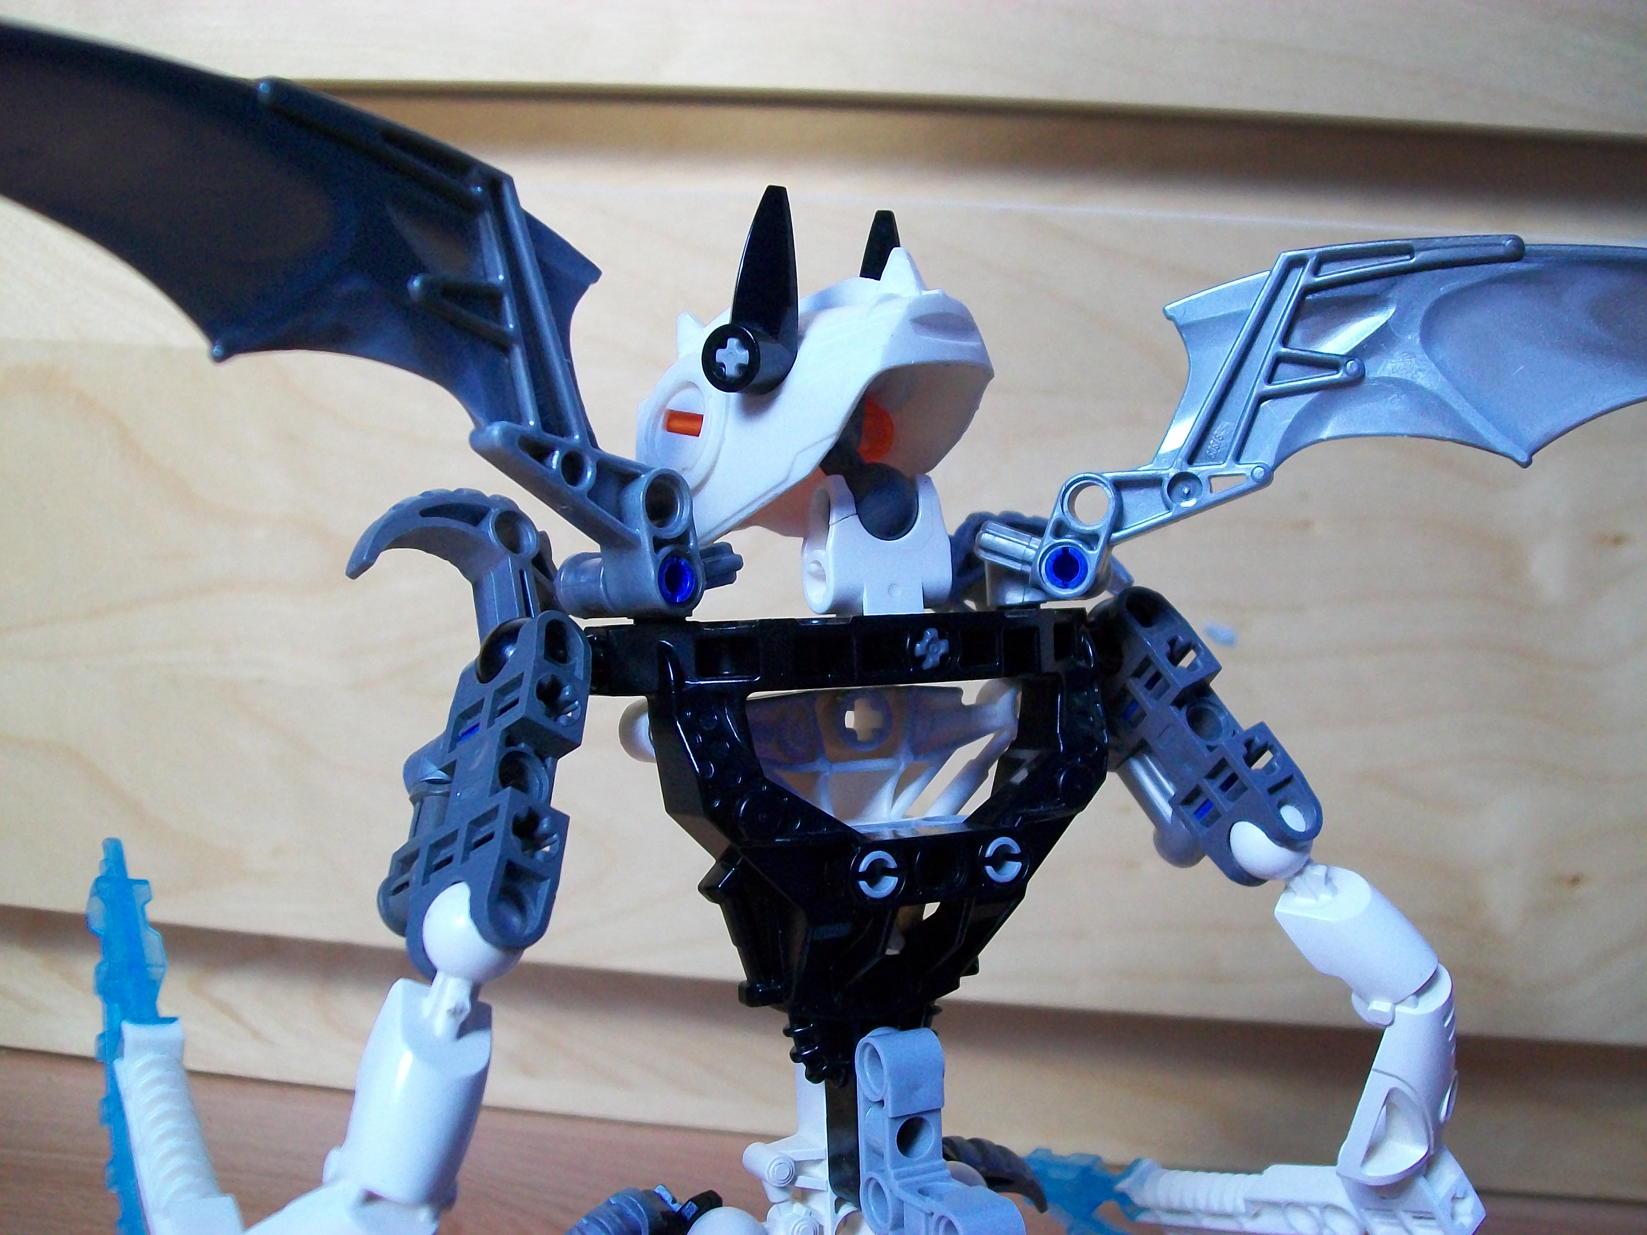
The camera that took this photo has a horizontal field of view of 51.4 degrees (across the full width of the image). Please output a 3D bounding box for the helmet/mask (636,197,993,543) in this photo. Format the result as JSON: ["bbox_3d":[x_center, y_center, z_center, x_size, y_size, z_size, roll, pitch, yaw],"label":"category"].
[{"bbox_3d":[-0.003,-0.028,0.202,0.039,0.038,0.033,8,10,27],"label":"helmet/mask"}]

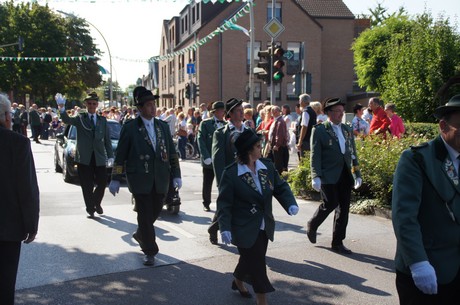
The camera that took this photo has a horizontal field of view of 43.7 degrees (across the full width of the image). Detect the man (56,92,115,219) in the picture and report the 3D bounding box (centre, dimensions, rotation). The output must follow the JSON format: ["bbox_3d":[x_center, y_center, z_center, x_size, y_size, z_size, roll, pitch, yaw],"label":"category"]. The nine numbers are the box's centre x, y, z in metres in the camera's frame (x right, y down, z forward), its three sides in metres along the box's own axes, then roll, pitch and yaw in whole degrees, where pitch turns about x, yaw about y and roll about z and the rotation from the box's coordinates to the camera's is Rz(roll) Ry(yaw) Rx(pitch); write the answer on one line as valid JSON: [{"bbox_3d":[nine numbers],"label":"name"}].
[{"bbox_3d":[-2.228,0.022,8.860,0.900,1.880,0.500,-1,5,-14],"label":"man"}]

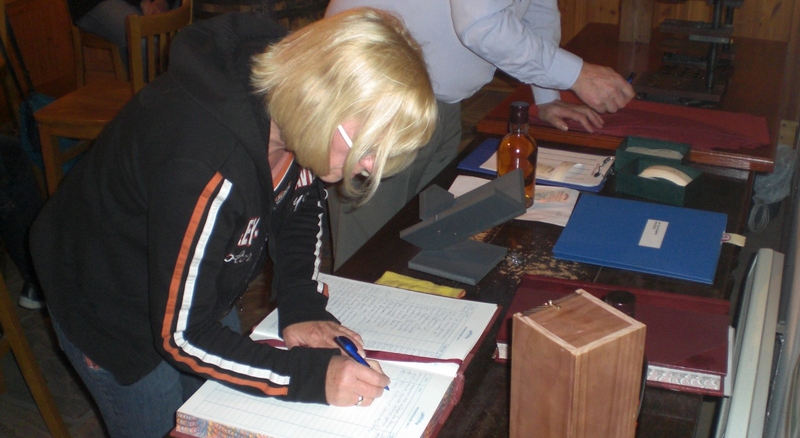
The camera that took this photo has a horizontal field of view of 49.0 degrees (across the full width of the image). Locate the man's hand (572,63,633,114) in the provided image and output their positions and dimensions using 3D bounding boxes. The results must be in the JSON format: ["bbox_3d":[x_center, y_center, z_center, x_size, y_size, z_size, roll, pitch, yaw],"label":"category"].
[{"bbox_3d":[0.544,-0.353,2.360,0.155,0.115,0.105,7,27,16],"label":"man's hand"}]

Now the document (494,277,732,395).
[{"bbox_3d":[0.344,0.179,1.403,0.335,0.036,0.223,7,25,17],"label":"document"}]

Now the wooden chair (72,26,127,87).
[{"bbox_3d":[-1.459,-0.742,4.633,0.360,0.520,0.360,4,26,11],"label":"wooden chair"}]

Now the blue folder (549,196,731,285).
[{"bbox_3d":[0.485,0.031,1.750,0.293,0.014,0.302,9,26,22],"label":"blue folder"}]

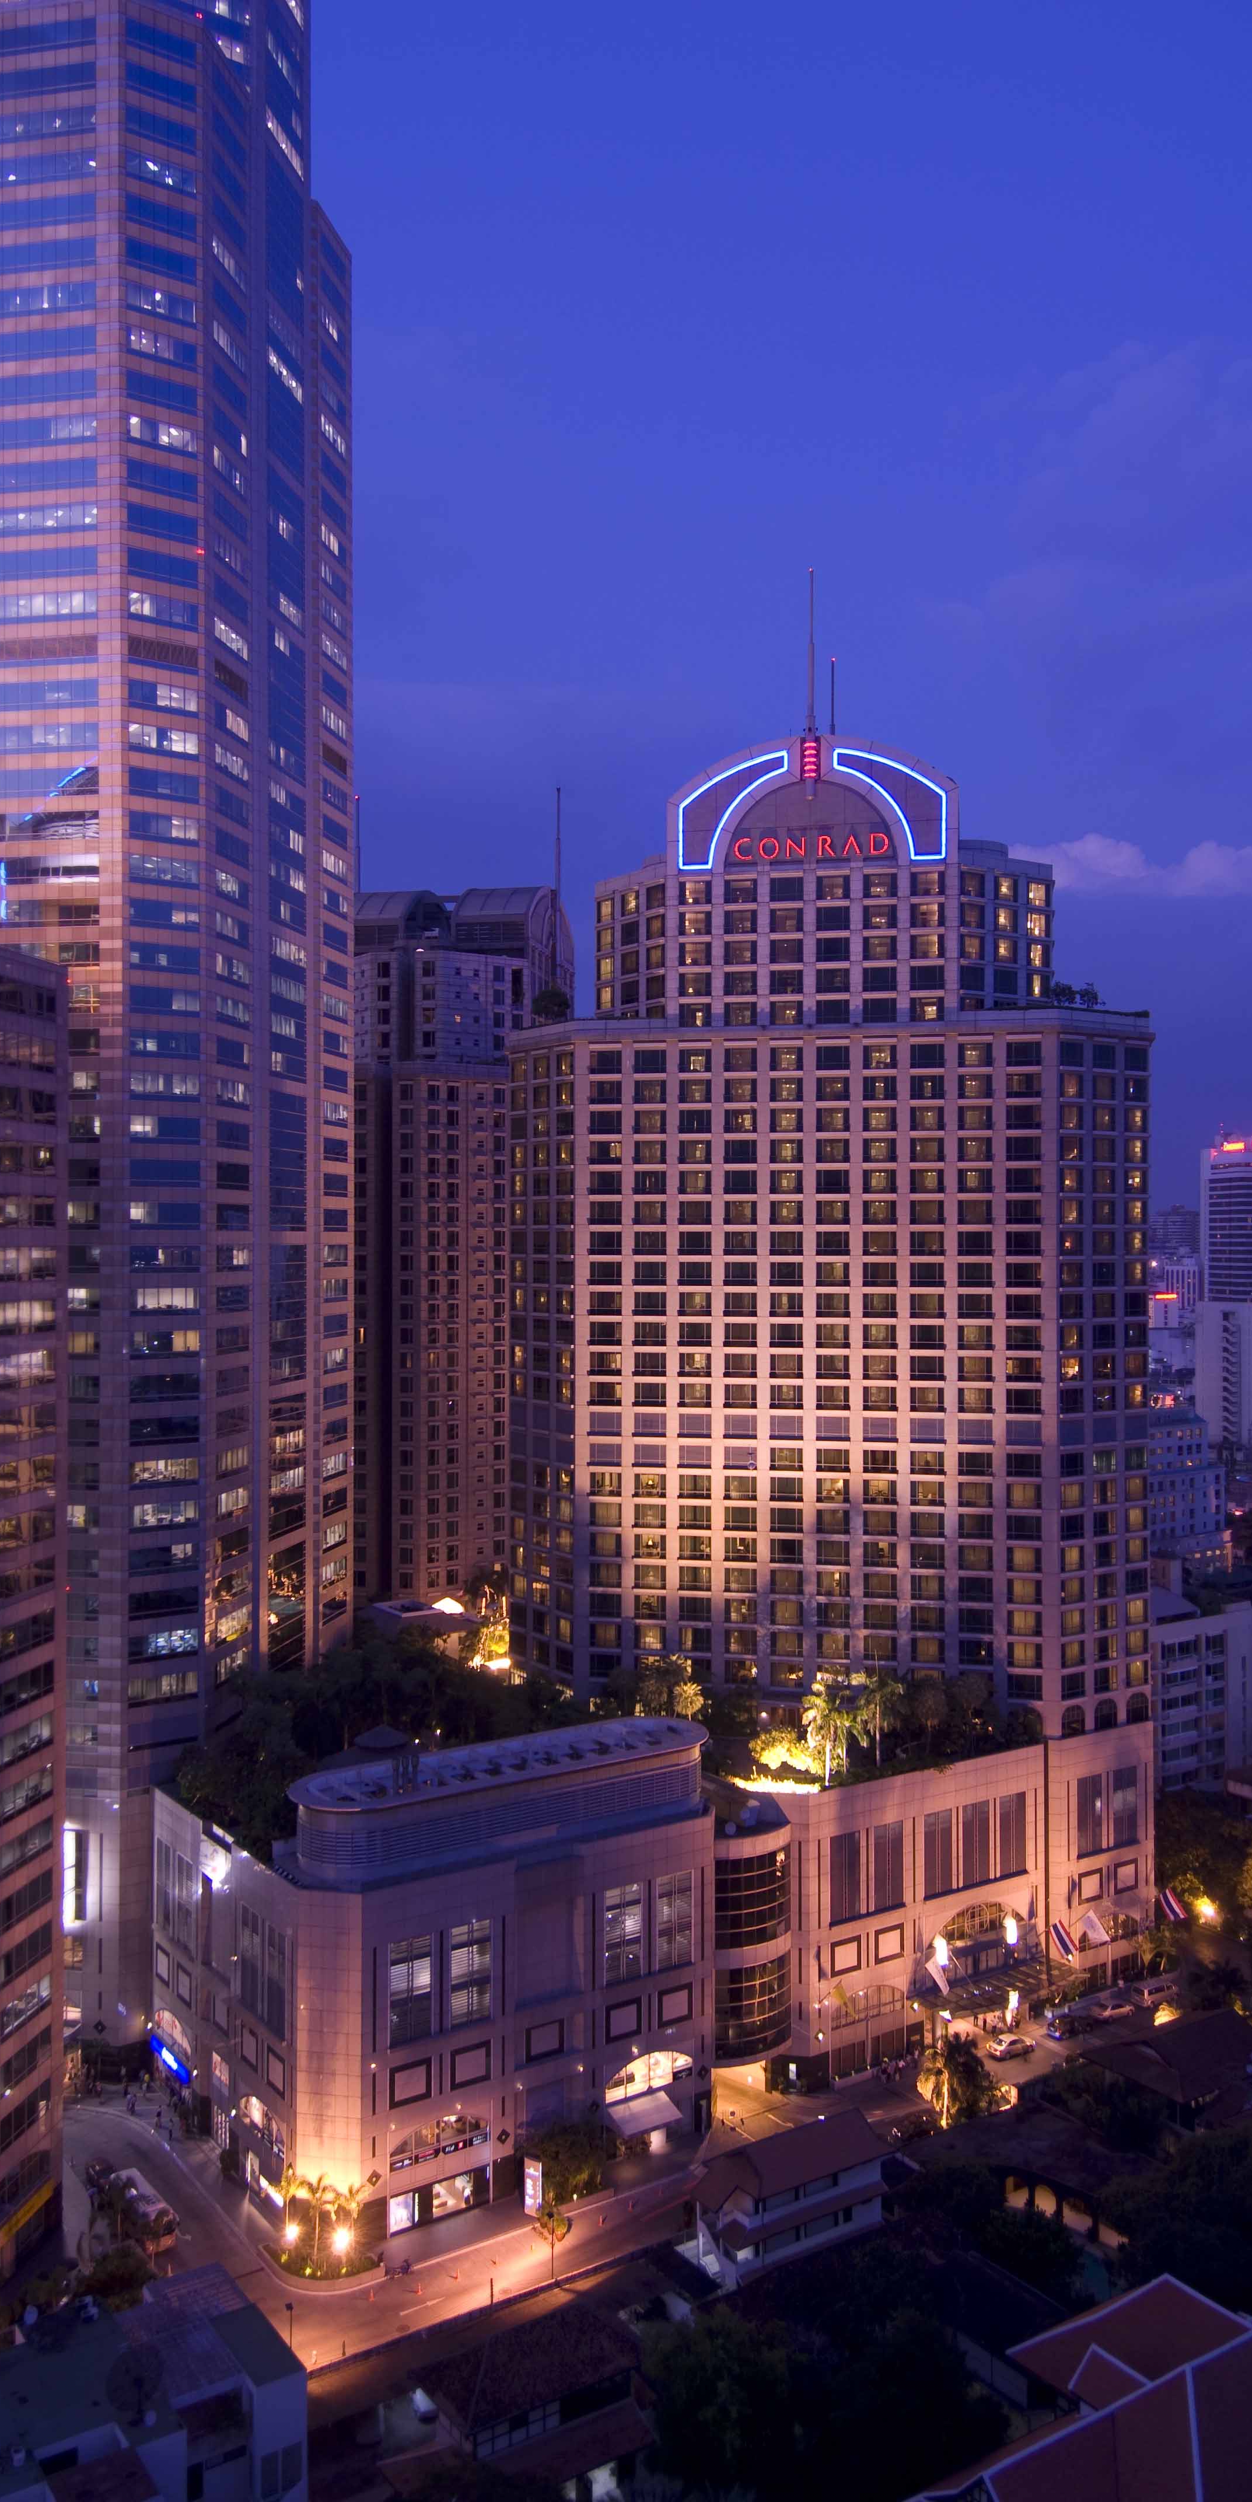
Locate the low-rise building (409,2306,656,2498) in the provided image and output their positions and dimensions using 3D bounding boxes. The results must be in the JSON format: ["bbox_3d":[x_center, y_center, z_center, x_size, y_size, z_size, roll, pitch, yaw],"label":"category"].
[{"bbox_3d":[-5.570,72.070,108.560,12.700,9.000,10.600,0,0,-32],"label":"low-rise building"}]

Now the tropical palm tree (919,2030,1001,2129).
[{"bbox_3d":[29.200,72.700,152.490,6.800,7.400,6.200,0,0,11],"label":"tropical palm tree"}]

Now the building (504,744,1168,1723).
[{"bbox_3d":[21.530,-2.400,191.490,69.500,102.700,25.000,0,0,12],"label":"building"}]

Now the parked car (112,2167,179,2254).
[{"bbox_3d":[-37.690,75.070,135.890,2.400,2.800,8.500,0,0,-32],"label":"parked car"}]

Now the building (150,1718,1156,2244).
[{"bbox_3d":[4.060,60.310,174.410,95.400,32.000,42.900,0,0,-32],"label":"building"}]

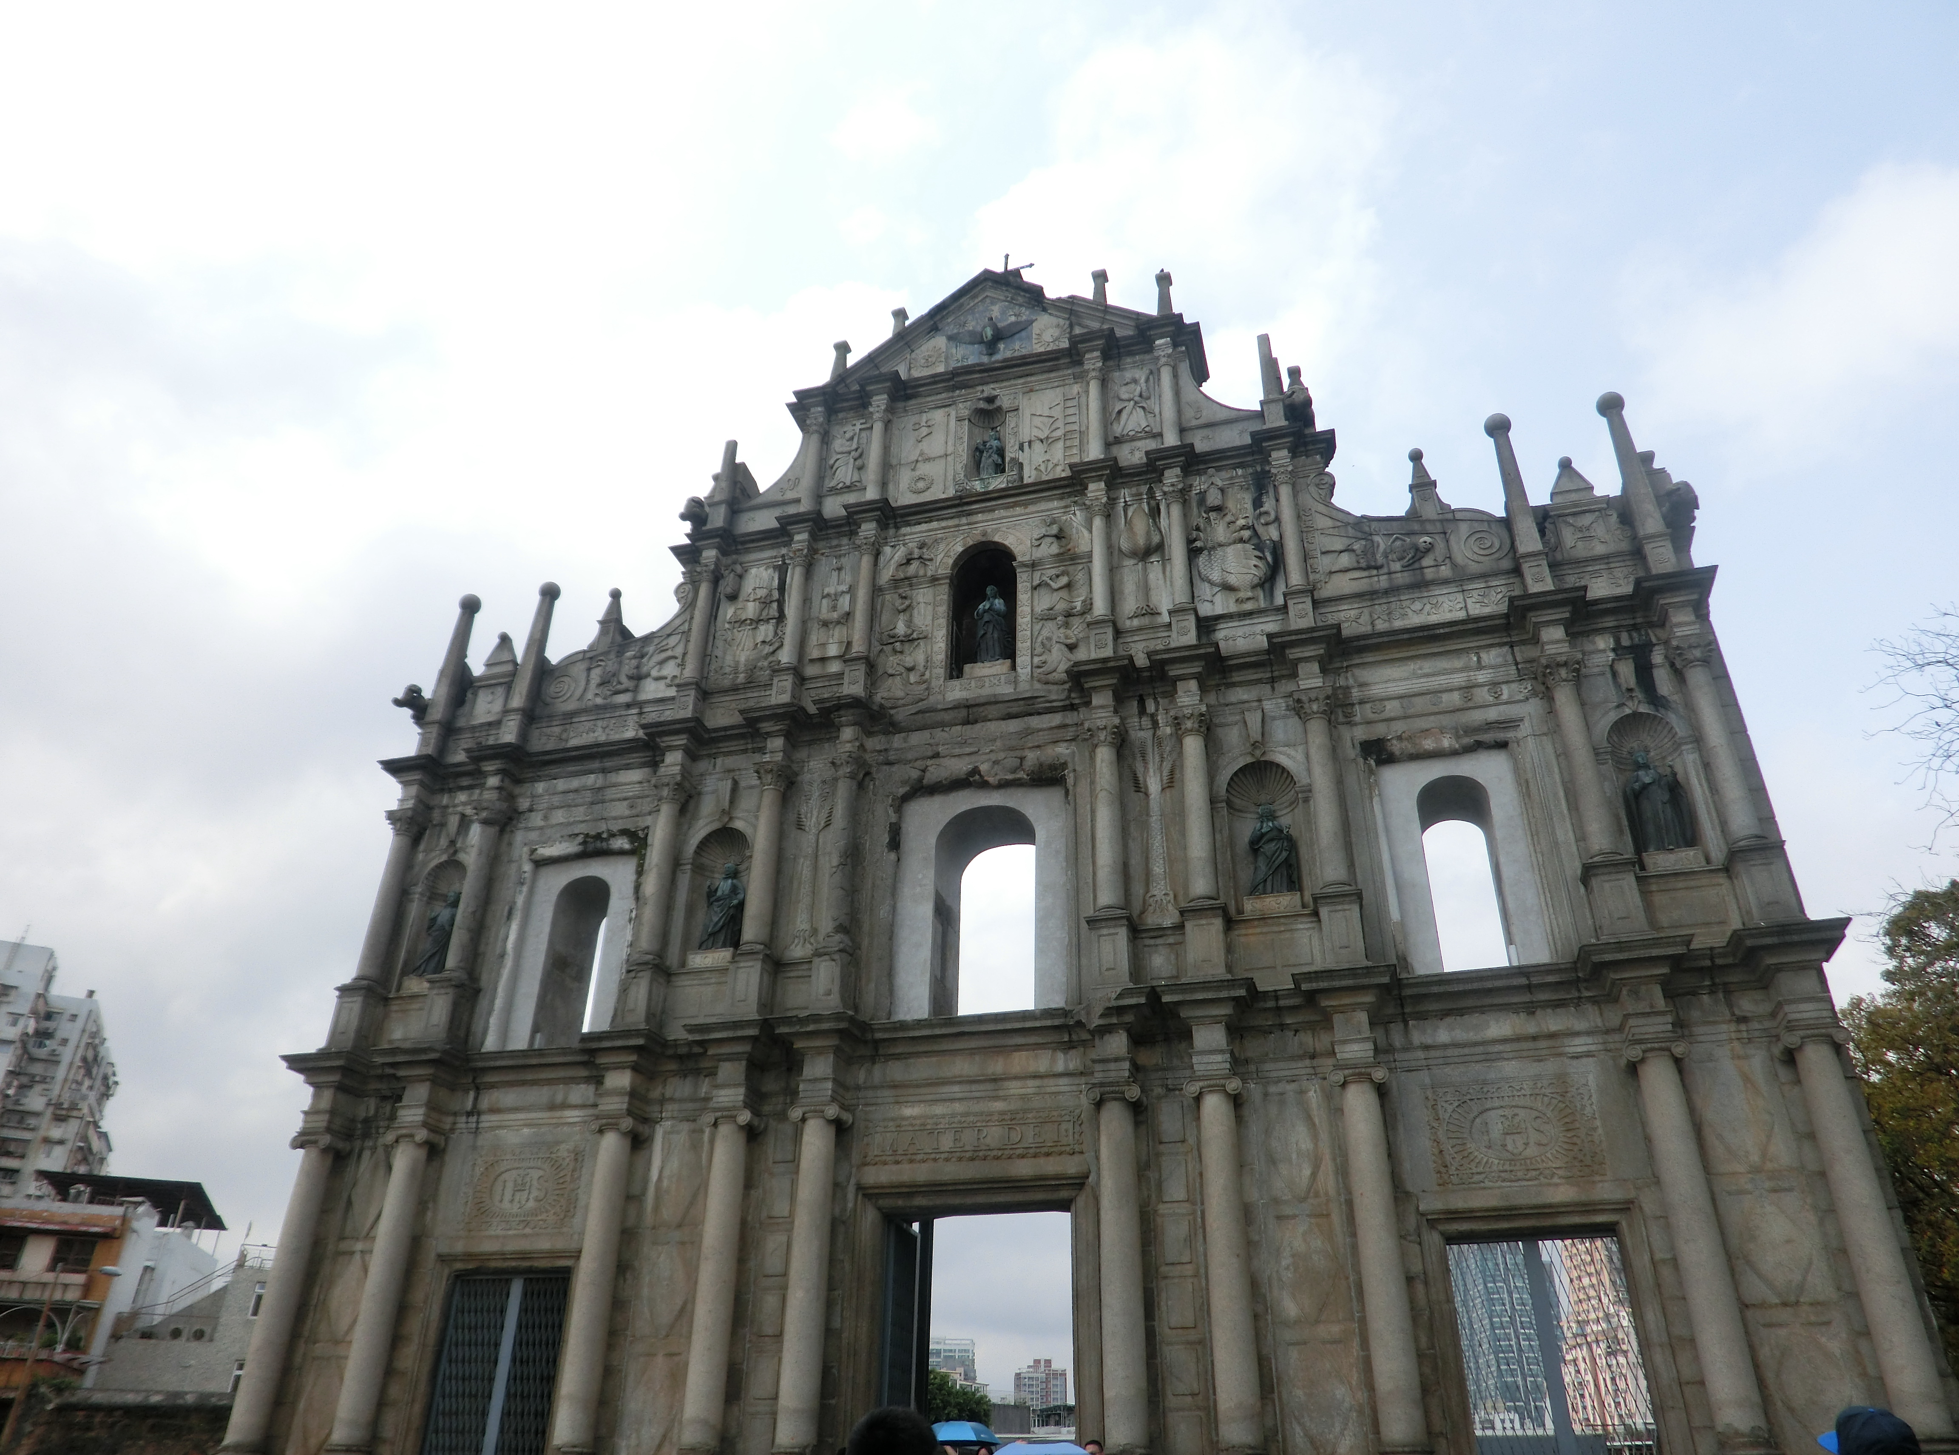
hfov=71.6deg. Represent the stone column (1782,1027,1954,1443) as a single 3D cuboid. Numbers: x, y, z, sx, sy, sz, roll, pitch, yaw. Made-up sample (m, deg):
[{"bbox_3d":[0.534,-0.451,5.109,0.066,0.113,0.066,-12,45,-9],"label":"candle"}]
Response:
[{"bbox_3d":[10.354,5.822,15.591,0.740,4.660,0.740,-8,-32,15],"label":"stone column"}]

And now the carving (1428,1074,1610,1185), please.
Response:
[{"bbox_3d":[7.242,5.441,18.354,2.109,1.334,0.125,-8,-31,14],"label":"carving"}]

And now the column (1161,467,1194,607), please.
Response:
[{"bbox_3d":[3.532,-3.421,23.873,0.460,3.126,0.460,-8,-32,15],"label":"column"}]

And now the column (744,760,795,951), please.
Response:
[{"bbox_3d":[-3.669,2.314,23.081,0.570,3.420,0.570,-8,-31,14],"label":"column"}]

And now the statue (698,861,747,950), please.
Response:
[{"bbox_3d":[-4.319,2.999,22.888,0.690,1.658,0.536,-8,-30,14],"label":"statue"}]

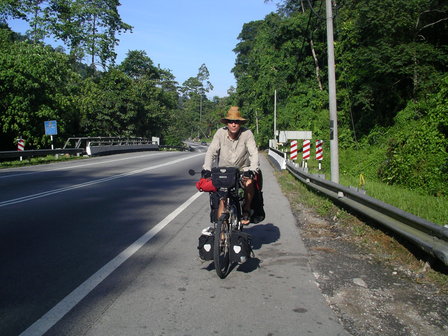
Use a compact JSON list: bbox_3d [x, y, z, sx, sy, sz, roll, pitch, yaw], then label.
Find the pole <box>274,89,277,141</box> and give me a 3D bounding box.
[{"bbox_3d":[6.990,-6.290,65.000,0.260,9.000,0.260,-1,3,0],"label":"pole"}]

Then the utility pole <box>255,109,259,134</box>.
[{"bbox_3d":[6.650,-7.700,98.000,0.250,8.500,0.250,-1,3,0],"label":"utility pole"}]

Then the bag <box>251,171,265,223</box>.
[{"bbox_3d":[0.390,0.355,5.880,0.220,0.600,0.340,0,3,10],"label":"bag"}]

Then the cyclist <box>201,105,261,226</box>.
[{"bbox_3d":[0.085,0.080,5.630,0.640,1.580,0.820,0,3,10],"label":"cyclist"}]

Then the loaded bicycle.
[{"bbox_3d":[0.045,0.530,5.390,0.700,1.130,1.800,0,3,10],"label":"loaded bicycle"}]

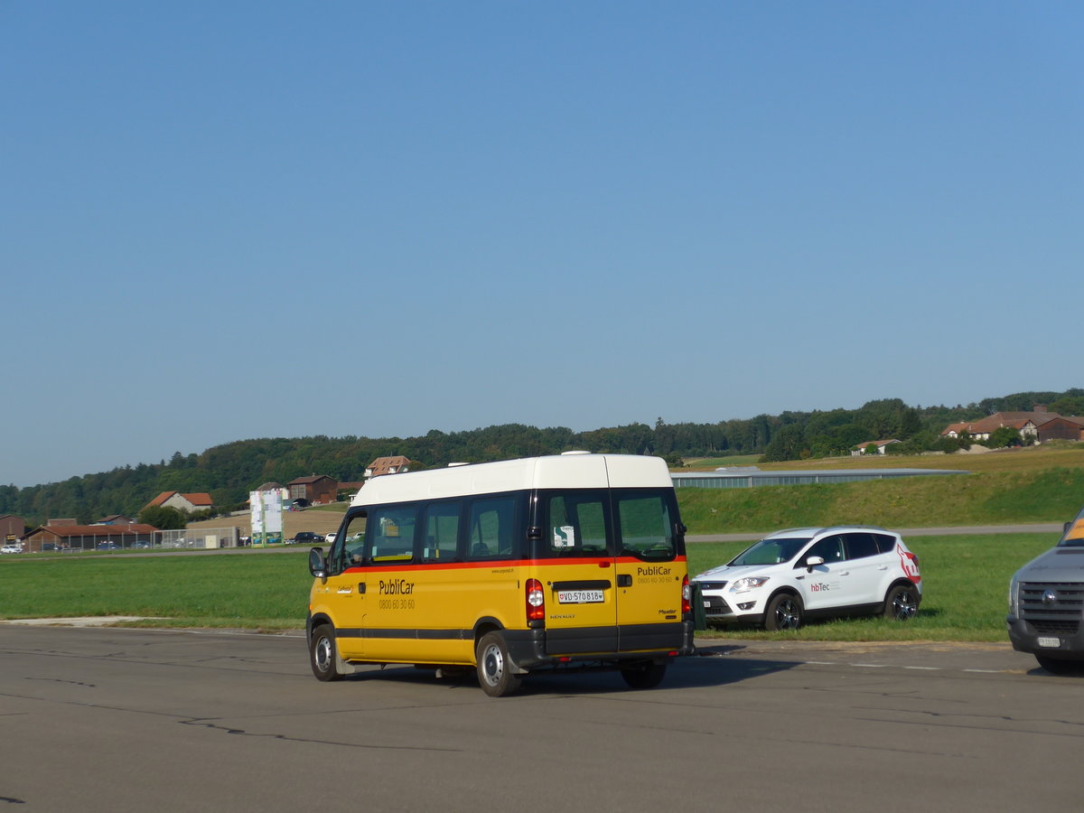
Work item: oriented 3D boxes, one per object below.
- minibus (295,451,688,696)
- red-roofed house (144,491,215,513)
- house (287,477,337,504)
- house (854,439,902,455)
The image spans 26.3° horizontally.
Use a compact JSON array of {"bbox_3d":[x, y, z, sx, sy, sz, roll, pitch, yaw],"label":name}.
[{"bbox_3d":[-0.705,1.888,26.166,2.050,2.520,5.858,1,-4,-30],"label":"minibus"},{"bbox_3d":[-95.554,25.887,612.045,16.500,6.700,12.000,0,-4,-24],"label":"red-roofed house"},{"bbox_3d":[-57.112,20.799,576.806,9.000,7.200,8.300,-5,-5,44],"label":"house"},{"bbox_3d":[93.636,11.482,643.118,10.000,4.600,12.000,0,-4,-22],"label":"house"}]

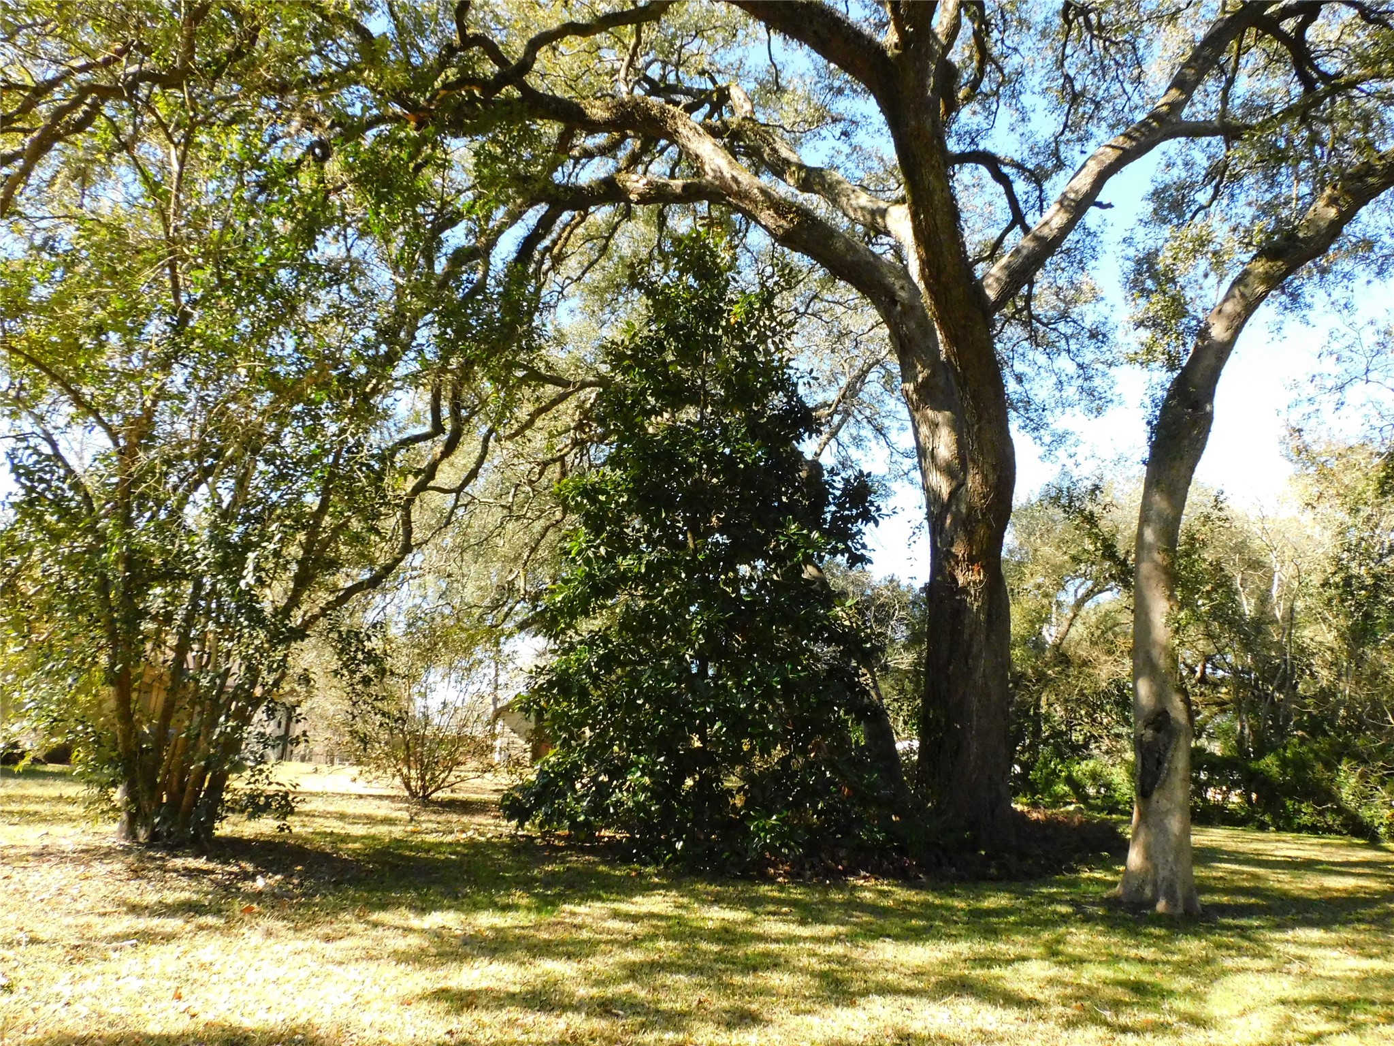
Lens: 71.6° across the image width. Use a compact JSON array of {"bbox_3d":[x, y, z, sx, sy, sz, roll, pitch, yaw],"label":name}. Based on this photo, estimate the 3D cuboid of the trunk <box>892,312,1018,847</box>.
[{"bbox_3d":[3.422,0.508,12.445,1.569,6.876,1.400,0,-11,0],"label":"trunk"}]

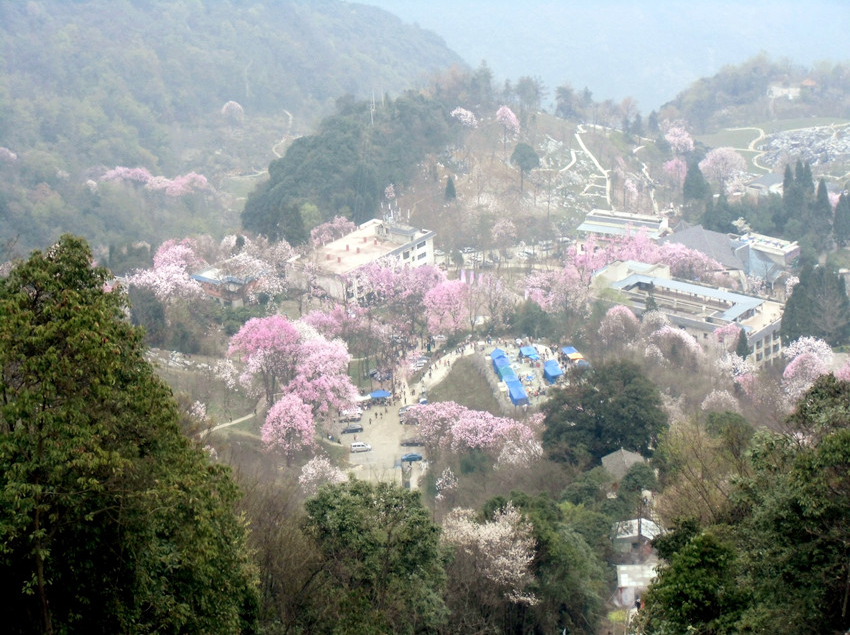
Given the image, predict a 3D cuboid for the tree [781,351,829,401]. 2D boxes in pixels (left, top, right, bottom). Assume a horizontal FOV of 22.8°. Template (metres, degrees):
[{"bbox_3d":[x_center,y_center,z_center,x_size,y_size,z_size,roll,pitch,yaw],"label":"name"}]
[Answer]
[{"bbox_3d":[85.610,13.480,475.000,10.200,12.000,10.000,-3,23,0],"label":"tree"}]

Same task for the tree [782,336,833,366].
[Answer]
[{"bbox_3d":[94.580,9.890,522.000,12.360,10.750,11.750,0,20,0],"label":"tree"}]

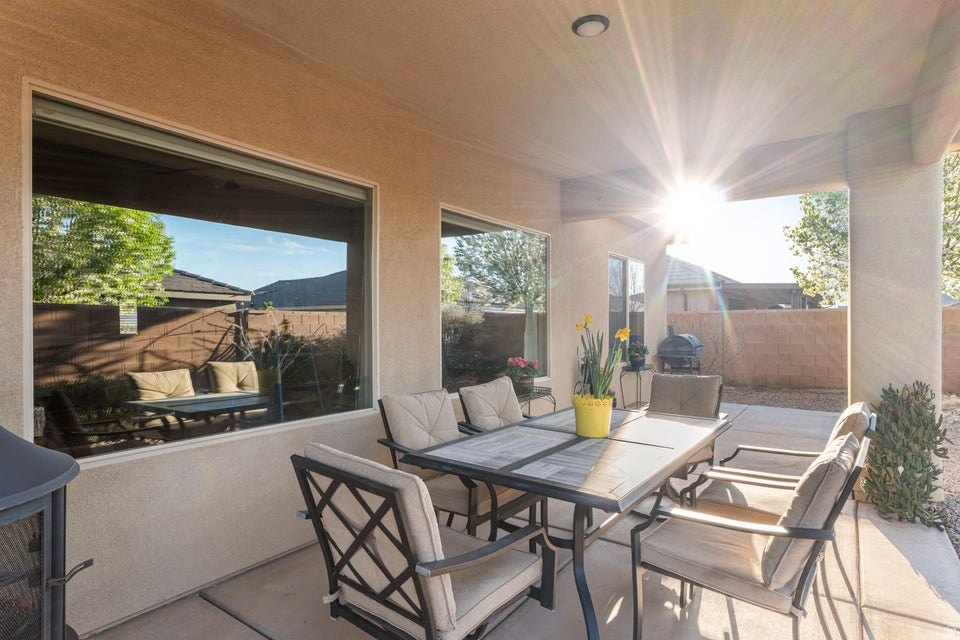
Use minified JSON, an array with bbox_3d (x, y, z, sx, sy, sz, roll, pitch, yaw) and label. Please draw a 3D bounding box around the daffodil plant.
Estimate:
[{"bbox_3d":[0.614,0.188,2.540,0.250,0.440,0.220,0,0,0],"label":"daffodil plant"}]

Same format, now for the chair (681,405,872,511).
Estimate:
[{"bbox_3d":[1.396,0.825,2.362,0.700,0.935,0.580,0,0,36],"label":"chair"}]

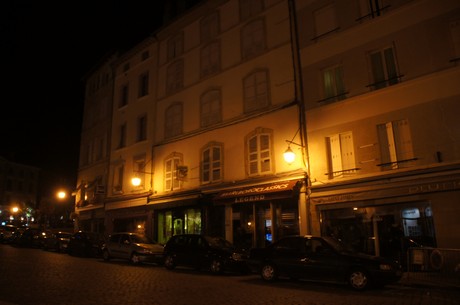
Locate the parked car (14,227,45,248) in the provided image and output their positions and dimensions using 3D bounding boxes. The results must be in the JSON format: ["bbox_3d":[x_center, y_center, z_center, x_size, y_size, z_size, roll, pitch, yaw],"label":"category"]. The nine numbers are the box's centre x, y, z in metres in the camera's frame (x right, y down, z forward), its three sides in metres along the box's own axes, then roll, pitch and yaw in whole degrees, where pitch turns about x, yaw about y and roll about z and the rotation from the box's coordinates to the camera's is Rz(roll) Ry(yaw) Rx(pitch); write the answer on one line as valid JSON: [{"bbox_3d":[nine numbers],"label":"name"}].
[{"bbox_3d":[-13.507,6.047,24.608,4.102,1.450,1.680,-10,-17,40],"label":"parked car"}]

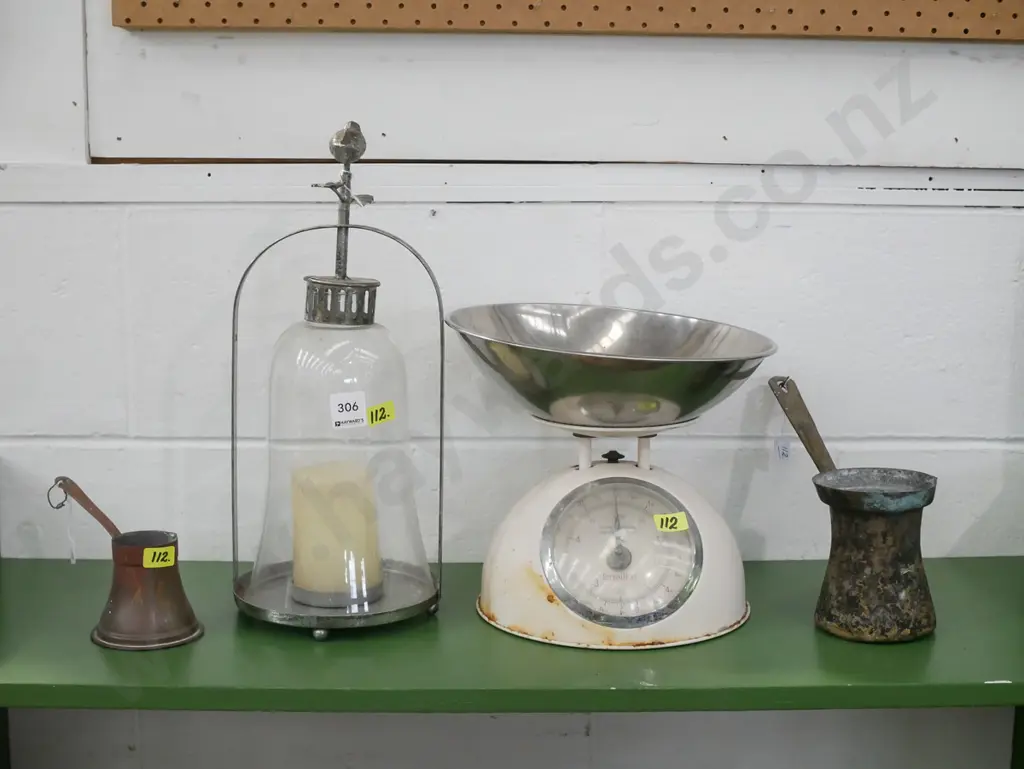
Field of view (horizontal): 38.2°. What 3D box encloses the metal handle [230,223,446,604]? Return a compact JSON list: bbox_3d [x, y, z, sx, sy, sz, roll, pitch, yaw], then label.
[{"bbox_3d":[-0.129,0.024,1.102,0.161,0.288,0.013,2,10,3],"label":"metal handle"}]

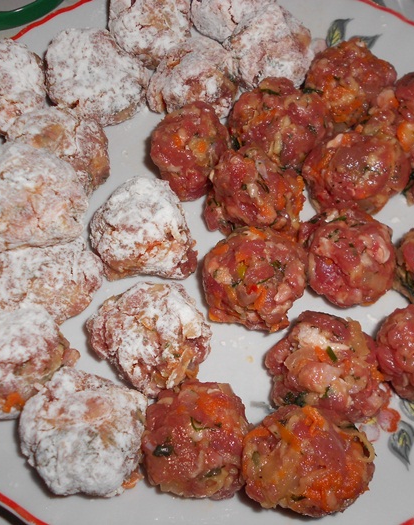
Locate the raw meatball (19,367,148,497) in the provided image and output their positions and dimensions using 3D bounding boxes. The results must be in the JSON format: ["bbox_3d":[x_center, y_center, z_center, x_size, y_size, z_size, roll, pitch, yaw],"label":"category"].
[{"bbox_3d":[-0.040,0.054,0.172,0.041,0.036,0.040,-4,63,0],"label":"raw meatball"}]

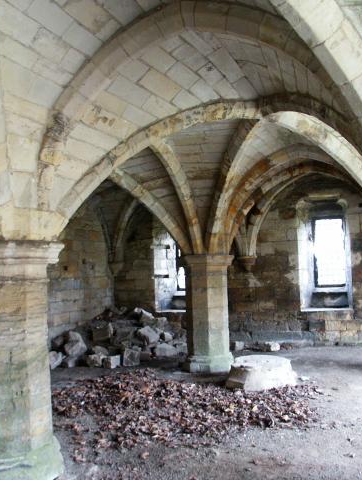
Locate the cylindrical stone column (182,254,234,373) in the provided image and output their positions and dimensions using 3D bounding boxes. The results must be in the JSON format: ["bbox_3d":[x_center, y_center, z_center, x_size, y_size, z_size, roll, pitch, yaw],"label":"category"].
[{"bbox_3d":[0.416,1.092,8.012,0.810,1.760,0.810,-3,-3,21],"label":"cylindrical stone column"}]

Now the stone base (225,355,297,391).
[{"bbox_3d":[1.050,1.757,6.834,0.860,0.270,0.820,0,-3,-25],"label":"stone base"}]

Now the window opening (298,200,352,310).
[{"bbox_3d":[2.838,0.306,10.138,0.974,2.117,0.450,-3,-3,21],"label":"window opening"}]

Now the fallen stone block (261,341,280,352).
[{"bbox_3d":[1.635,1.925,9.408,0.310,0.190,0.250,-2,-3,15],"label":"fallen stone block"}]

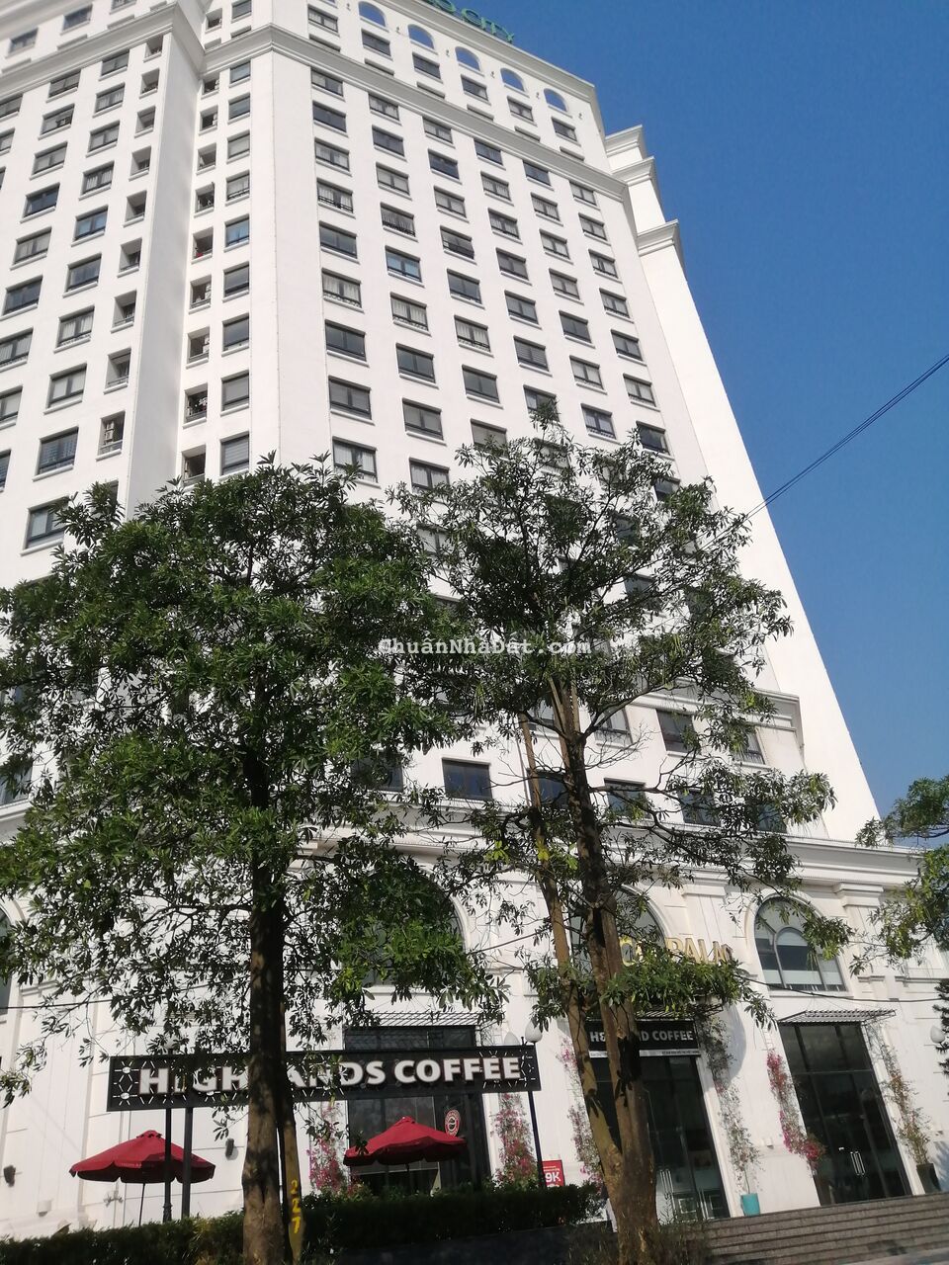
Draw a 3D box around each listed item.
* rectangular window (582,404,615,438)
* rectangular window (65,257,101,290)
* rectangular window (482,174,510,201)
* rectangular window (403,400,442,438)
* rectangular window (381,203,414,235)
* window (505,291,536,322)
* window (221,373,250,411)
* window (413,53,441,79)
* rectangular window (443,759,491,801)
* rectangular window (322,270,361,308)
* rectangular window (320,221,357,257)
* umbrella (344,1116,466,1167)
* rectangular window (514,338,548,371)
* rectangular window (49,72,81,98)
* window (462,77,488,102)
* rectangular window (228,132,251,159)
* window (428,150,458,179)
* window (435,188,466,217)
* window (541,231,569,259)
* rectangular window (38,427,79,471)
[{"bbox_3d":[5.842,-9.848,44.503,1.733,1.634,0.200,10,-35,-27],"label":"rectangular window"},{"bbox_3d":[-15.706,-14.422,38.327,1.570,1.530,0.160,-15,-32,11],"label":"rectangular window"},{"bbox_3d":[1.172,-24.086,51.691,1.739,1.625,0.200,10,-36,-27],"label":"rectangular window"},{"bbox_3d":[-2.075,-8.480,37.970,1.620,1.500,0.160,10,-36,-27],"label":"rectangular window"},{"bbox_3d":[-3.656,-19.643,45.484,1.716,1.546,0.200,10,-36,-27],"label":"rectangular window"},{"bbox_3d":[2.308,-15.777,46.431,1.706,1.757,0.200,10,-36,-27],"label":"window"},{"bbox_3d":[-9.024,-9.121,36.055,1.176,1.634,0.200,-14,-32,11],"label":"window"},{"bbox_3d":[-2.826,-33.343,56.216,1.748,1.680,0.200,10,-36,-27],"label":"window"},{"bbox_3d":[-0.251,4.789,30.195,1.706,1.422,0.200,10,-36,-27],"label":"rectangular window"},{"bbox_3d":[-5.618,-14.523,40.363,1.757,1.634,0.200,10,-35,-27],"label":"rectangular window"},{"bbox_3d":[-5.997,-17.241,42.008,1.757,1.634,0.200,10,-35,-27],"label":"rectangular window"},{"bbox_3d":[-1.348,11.511,19.474,2.500,2.836,2.500,10,-36,-27],"label":"umbrella"},{"bbox_3d":[2.690,-13.056,44.701,1.740,1.634,0.200,10,-35,-27],"label":"rectangular window"},{"bbox_3d":[-20.796,-27.854,48.330,1.784,1.668,0.200,-15,-32,11],"label":"rectangular window"},{"bbox_3d":[0.027,-32.663,57.136,1.694,1.472,0.200,10,-36,-27],"label":"window"},{"bbox_3d":[-11.102,-23.048,44.968,1.144,1.619,0.200,-15,-32,12],"label":"rectangular window"},{"bbox_3d":[-1.652,-24.979,51.051,1.748,1.680,0.200,10,-36,-27],"label":"window"},{"bbox_3d":[-1.230,-21.758,48.412,1.706,1.757,0.200,10,-36,-27],"label":"window"},{"bbox_3d":[4.407,-21.179,52.255,1.748,1.680,0.200,10,-36,-27],"label":"window"},{"bbox_3d":[-14.927,-6.491,34.115,1.579,1.668,0.200,-15,-32,11],"label":"rectangular window"}]

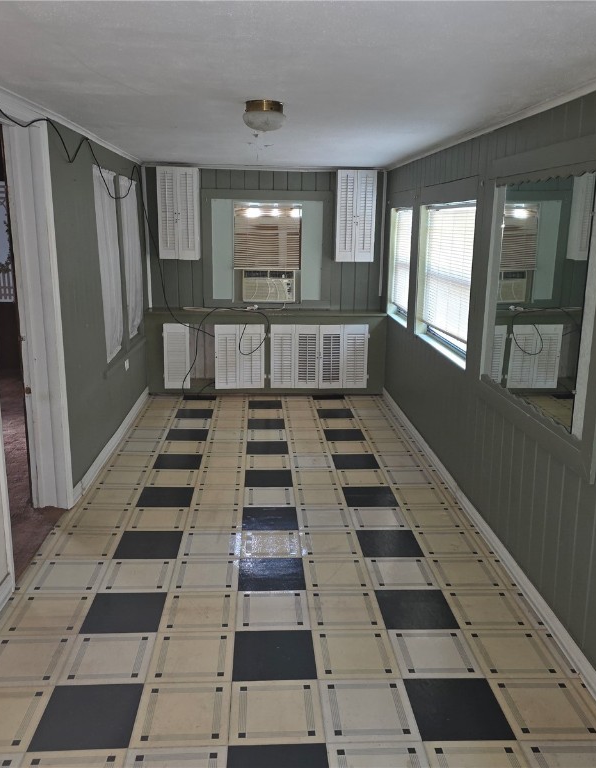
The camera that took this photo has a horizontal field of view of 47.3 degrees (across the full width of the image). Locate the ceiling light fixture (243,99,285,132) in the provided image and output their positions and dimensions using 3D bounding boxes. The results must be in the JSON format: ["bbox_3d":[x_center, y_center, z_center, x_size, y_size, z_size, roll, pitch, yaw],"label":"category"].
[{"bbox_3d":[-0.148,-1.182,3.025,0.190,0.121,0.190,0,13,-3],"label":"ceiling light fixture"}]

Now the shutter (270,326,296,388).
[{"bbox_3d":[-0.138,-0.254,6.422,0.228,0.609,0.028,0,13,-3],"label":"shutter"}]

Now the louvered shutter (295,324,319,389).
[{"bbox_3d":[0.089,-0.254,6.435,0.230,0.610,0.028,0,13,-3],"label":"louvered shutter"}]

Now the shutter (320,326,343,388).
[{"bbox_3d":[0.317,-0.255,6.447,0.228,0.611,0.028,0,13,-3],"label":"shutter"}]

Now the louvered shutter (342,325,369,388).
[{"bbox_3d":[0.548,-0.255,6.460,0.233,0.612,0.028,0,13,-3],"label":"louvered shutter"}]

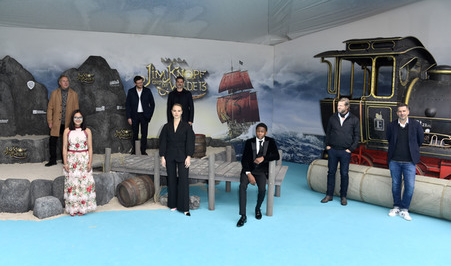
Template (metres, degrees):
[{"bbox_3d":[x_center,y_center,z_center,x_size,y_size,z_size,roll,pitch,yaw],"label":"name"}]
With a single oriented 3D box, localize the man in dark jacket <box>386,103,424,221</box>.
[{"bbox_3d":[2.750,0.440,5.438,0.550,1.770,0.400,3,8,24],"label":"man in dark jacket"}]

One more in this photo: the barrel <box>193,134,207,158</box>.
[{"bbox_3d":[-0.630,0.240,7.853,0.410,0.520,0.410,0,8,0],"label":"barrel"}]

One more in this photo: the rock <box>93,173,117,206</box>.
[{"bbox_3d":[-2.140,0.965,6.185,0.440,0.530,0.400,-1,8,-6],"label":"rock"}]

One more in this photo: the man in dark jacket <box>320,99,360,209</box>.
[{"bbox_3d":[2.000,0.316,6.168,0.600,1.820,0.400,4,9,28],"label":"man in dark jacket"}]

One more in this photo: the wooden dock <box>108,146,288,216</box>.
[{"bbox_3d":[-0.512,0.743,6.407,3.200,0.910,1.130,2,8,16],"label":"wooden dock"}]

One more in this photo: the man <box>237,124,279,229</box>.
[{"bbox_3d":[0.520,0.618,5.432,0.600,1.420,0.750,2,8,14],"label":"man"}]

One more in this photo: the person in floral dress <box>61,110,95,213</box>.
[{"bbox_3d":[-2.310,0.476,5.584,0.520,1.660,0.360,-2,8,-17],"label":"person in floral dress"}]

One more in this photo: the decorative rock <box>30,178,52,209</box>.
[{"bbox_3d":[-3.110,1.014,6.010,0.390,0.480,0.360,-3,8,-20],"label":"decorative rock"}]

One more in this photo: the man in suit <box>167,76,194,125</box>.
[{"bbox_3d":[-1.000,-0.393,7.868,0.580,1.770,0.340,-1,8,-6],"label":"man in suit"}]

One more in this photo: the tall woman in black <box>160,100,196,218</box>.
[{"bbox_3d":[-0.760,0.427,5.608,0.560,1.750,0.400,-1,8,-5],"label":"tall woman in black"}]

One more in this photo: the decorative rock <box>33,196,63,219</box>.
[{"bbox_3d":[-2.830,1.160,5.566,0.450,0.310,0.360,-3,8,-20],"label":"decorative rock"}]

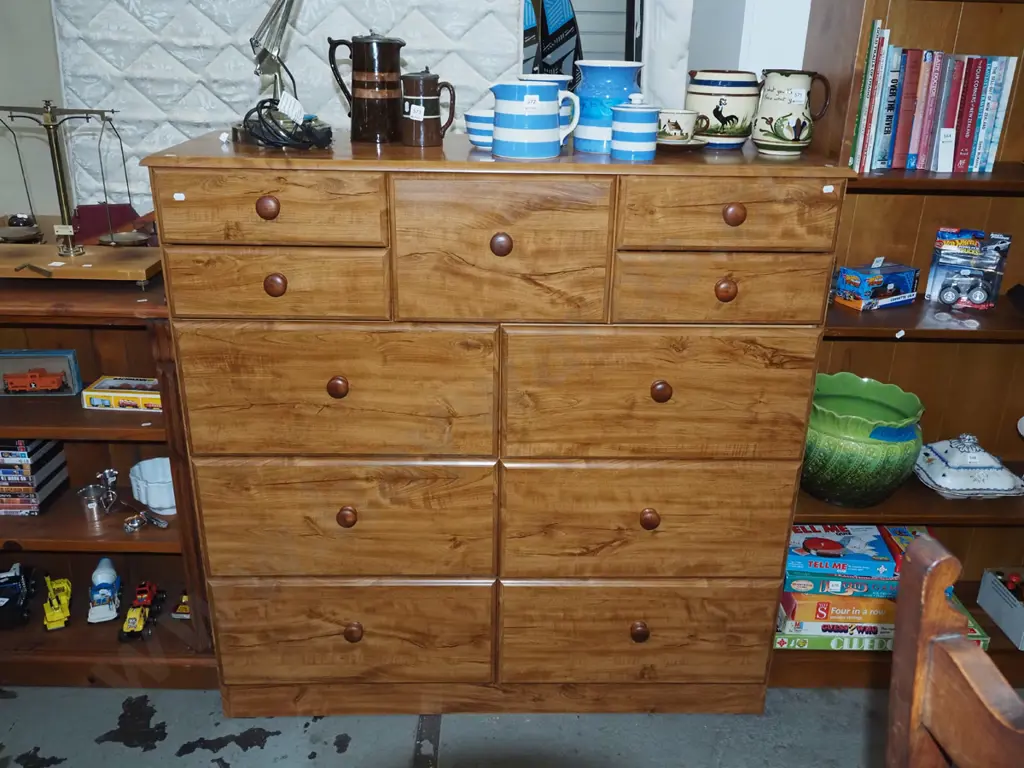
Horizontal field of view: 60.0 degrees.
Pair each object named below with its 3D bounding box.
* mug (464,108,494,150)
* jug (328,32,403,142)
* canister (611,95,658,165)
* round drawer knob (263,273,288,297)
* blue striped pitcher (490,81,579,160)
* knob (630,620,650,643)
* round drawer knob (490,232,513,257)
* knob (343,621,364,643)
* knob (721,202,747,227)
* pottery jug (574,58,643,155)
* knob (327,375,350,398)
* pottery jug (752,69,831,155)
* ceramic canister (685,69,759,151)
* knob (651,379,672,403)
[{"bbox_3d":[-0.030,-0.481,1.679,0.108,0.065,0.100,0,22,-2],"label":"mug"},{"bbox_3d":[-0.277,-0.578,1.723,0.146,0.201,0.098,3,22,5],"label":"jug"},{"bbox_3d":[0.214,-0.450,1.550,0.085,0.108,0.085,0,22,-1],"label":"canister"},{"bbox_3d":[-0.418,-0.175,1.568,0.040,0.040,0.030,0,22,-2],"label":"round drawer knob"},{"bbox_3d":[0.040,-0.473,1.586,0.159,0.121,0.123,-2,22,-7],"label":"blue striped pitcher"},{"bbox_3d":[0.272,0.526,1.880,0.040,0.040,0.032,0,22,-1],"label":"knob"},{"bbox_3d":[-0.017,-0.246,1.556,0.040,0.040,0.032,0,22,-1],"label":"round drawer knob"},{"bbox_3d":[-0.331,0.518,1.854,0.040,0.040,0.030,0,22,-2],"label":"knob"},{"bbox_3d":[0.386,-0.294,1.541,0.040,0.040,0.030,0,22,-2],"label":"knob"},{"bbox_3d":[0.180,-0.511,1.638,0.127,0.151,0.127,0,22,-1],"label":"pottery jug"},{"bbox_3d":[-0.322,0.005,1.644,0.040,0.040,0.030,0,22,-2],"label":"knob"},{"bbox_3d":[0.522,-0.506,1.657,0.131,0.146,0.110,3,22,5],"label":"pottery jug"},{"bbox_3d":[0.411,-0.525,1.699,0.160,0.138,0.144,-3,23,-9],"label":"ceramic canister"},{"bbox_3d":[0.280,0.013,1.669,0.040,0.040,0.032,0,22,-1],"label":"knob"}]

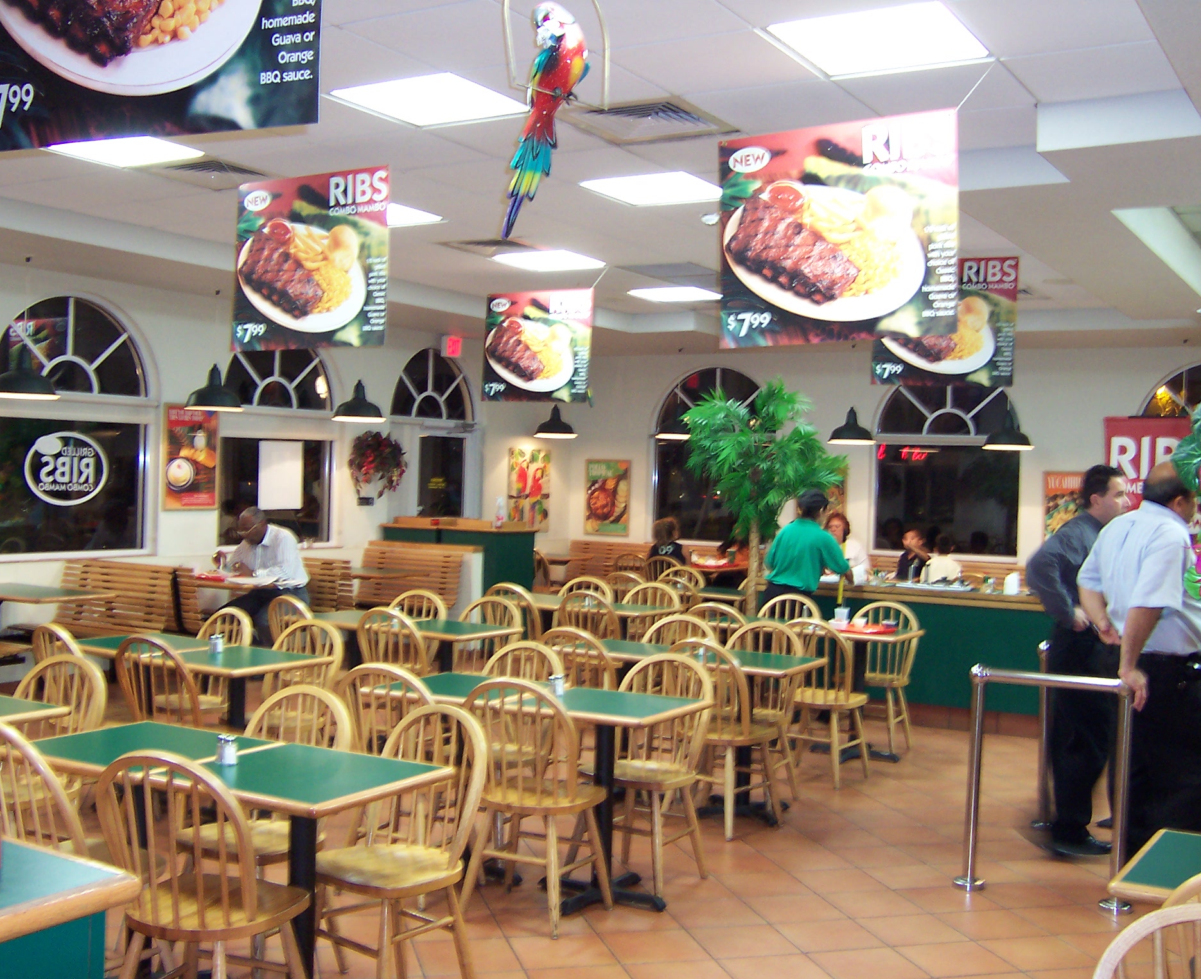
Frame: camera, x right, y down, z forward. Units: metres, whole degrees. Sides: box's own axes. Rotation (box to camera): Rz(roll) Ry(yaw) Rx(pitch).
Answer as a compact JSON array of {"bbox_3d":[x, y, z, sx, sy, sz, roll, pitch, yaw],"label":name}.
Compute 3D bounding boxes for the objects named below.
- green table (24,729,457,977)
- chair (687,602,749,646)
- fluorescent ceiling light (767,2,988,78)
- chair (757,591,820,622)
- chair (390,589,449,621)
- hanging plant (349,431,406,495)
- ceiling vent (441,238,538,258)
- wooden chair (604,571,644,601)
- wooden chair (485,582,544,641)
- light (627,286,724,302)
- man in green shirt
[{"bbox_3d":[-1.206,1.216,4.275,1.300,0.750,0.620,2,1,31],"label":"green table"},{"bbox_3d":[0.739,1.123,8.248,0.460,0.900,0.500,2,1,34],"label":"chair"},{"bbox_3d":[0.901,-1.478,4.379,0.600,0.070,0.600,2,1,30],"label":"fluorescent ceiling light"},{"bbox_3d":[1.105,1.129,8.704,0.480,0.900,0.490,2,1,41],"label":"chair"},{"bbox_3d":[-1.260,1.073,8.178,0.440,0.915,0.480,2,1,31],"label":"chair"},{"bbox_3d":[-1.944,-0.224,12.152,0.320,0.580,0.550,2,1,31],"label":"hanging plant"},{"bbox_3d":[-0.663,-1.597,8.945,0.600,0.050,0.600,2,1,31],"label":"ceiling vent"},{"bbox_3d":[0.302,1.084,10.573,0.480,0.900,0.490,2,1,36],"label":"wooden chair"},{"bbox_3d":[-0.506,1.030,8.835,0.440,0.890,0.470,2,1,30],"label":"wooden chair"},{"bbox_3d":[0.602,-1.583,10.885,0.600,0.070,0.600,2,1,30],"label":"light"},{"bbox_3d":[1.370,0.791,9.137,0.600,1.579,0.500,2,1,21],"label":"man in green shirt"}]

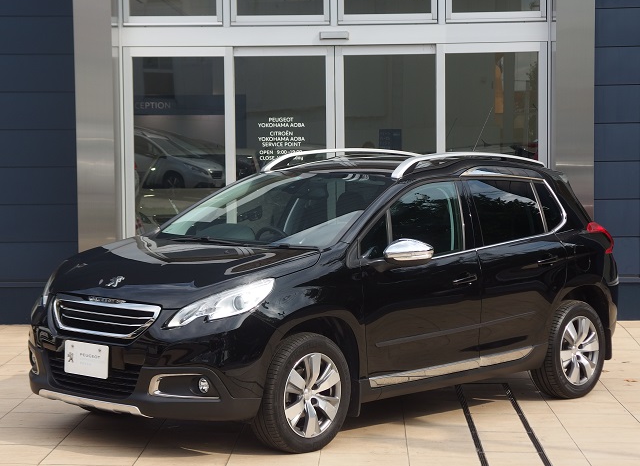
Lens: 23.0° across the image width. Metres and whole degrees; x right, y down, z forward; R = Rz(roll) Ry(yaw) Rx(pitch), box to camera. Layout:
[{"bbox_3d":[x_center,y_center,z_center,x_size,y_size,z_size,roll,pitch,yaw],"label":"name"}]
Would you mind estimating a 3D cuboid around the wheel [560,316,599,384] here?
[{"bbox_3d":[1.585,0.742,10.003,0.180,0.445,0.445,3,4,41],"label":"wheel"}]

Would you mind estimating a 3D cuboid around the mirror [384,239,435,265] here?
[{"bbox_3d":[0.479,0.100,8.524,0.220,0.145,0.165,3,4,41],"label":"mirror"}]

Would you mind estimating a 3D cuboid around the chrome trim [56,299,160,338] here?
[{"bbox_3d":[-1.118,0.434,8.040,0.800,0.170,0.110,3,4,41],"label":"chrome trim"}]

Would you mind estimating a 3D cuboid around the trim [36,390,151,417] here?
[{"bbox_3d":[-1.179,0.862,8.037,0.850,0.080,0.110,3,4,41],"label":"trim"}]

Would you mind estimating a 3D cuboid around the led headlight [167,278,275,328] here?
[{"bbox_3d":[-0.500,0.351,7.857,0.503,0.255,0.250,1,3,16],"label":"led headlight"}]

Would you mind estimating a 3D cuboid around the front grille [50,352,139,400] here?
[{"bbox_3d":[-1.171,0.740,8.046,0.700,0.190,0.100,3,4,41],"label":"front grille"}]

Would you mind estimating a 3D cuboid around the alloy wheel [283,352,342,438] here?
[{"bbox_3d":[-0.085,0.832,8.116,0.155,0.441,0.441,3,4,41],"label":"alloy wheel"}]

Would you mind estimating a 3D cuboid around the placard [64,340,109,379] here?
[{"bbox_3d":[-1.181,0.644,7.982,0.330,0.167,0.018,3,2,41],"label":"placard"}]

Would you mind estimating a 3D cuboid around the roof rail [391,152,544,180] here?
[{"bbox_3d":[0.922,-0.408,9.497,0.080,0.155,1.520,3,4,41],"label":"roof rail"}]

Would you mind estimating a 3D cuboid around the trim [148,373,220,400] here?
[{"bbox_3d":[-0.672,0.751,7.757,0.355,0.125,0.100,1,3,9],"label":"trim"}]

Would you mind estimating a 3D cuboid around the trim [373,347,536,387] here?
[{"bbox_3d":[0.767,0.752,8.913,0.035,0.085,1.540,3,4,41],"label":"trim"}]

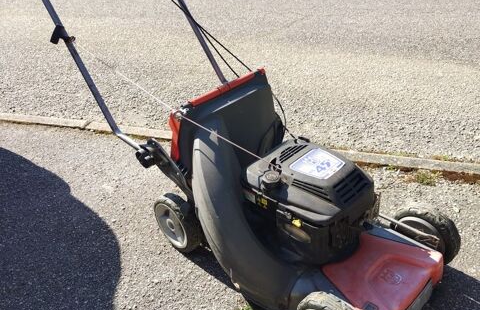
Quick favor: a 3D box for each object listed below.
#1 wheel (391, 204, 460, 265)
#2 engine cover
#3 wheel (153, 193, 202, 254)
[{"bbox_3d":[0.567,0.254,1.483,0.053,0.208,0.208,-30,39,-34],"label":"wheel"},{"bbox_3d":[0.208,0.119,1.425,0.260,0.204,0.326,-30,39,-34],"label":"engine cover"},{"bbox_3d":[-0.213,0.234,1.645,0.053,0.210,0.210,-30,39,-34],"label":"wheel"}]

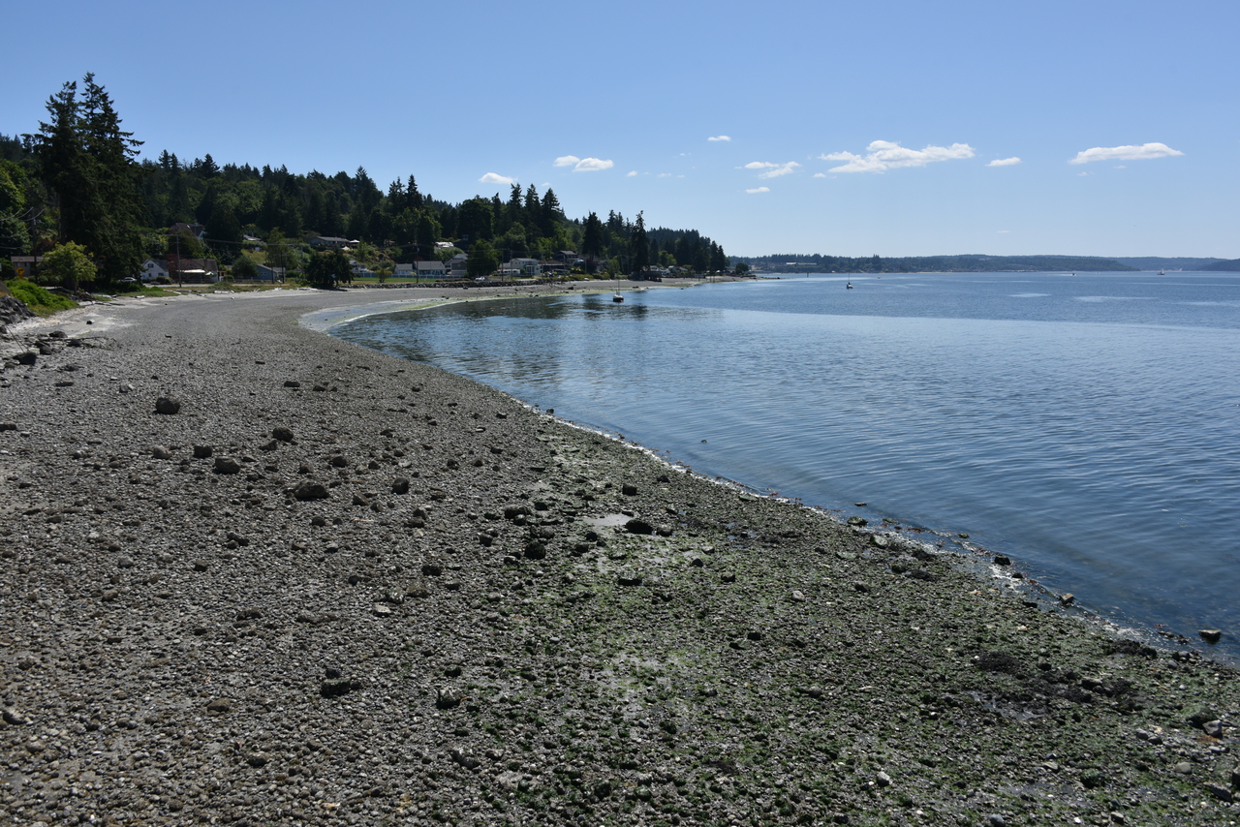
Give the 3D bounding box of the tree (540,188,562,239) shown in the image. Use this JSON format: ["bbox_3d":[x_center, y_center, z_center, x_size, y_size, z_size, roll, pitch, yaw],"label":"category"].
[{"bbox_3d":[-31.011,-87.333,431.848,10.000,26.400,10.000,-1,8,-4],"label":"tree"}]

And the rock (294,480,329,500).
[{"bbox_3d":[-7.286,1.797,22.744,0.780,0.370,0.580,-1,9,-6],"label":"rock"}]

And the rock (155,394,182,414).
[{"bbox_3d":[-16.288,-0.302,34.755,0.860,0.600,0.720,-4,9,-24],"label":"rock"}]

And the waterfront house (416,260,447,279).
[{"bbox_3d":[-64.473,-48.973,328.368,10.000,6.400,8.000,-3,9,-19],"label":"waterfront house"}]

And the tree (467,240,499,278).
[{"bbox_3d":[-48.420,-54.303,340.718,10.600,13.300,10.000,-1,9,-8],"label":"tree"}]

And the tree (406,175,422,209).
[{"bbox_3d":[-83.555,-86.662,391.508,7.200,20.000,7.200,-2,9,-12],"label":"tree"}]

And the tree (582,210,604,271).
[{"bbox_3d":[-11.986,-73.527,418.738,9.000,27.800,9.000,0,8,-2],"label":"tree"}]

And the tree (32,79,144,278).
[{"bbox_3d":[-86.981,-37.613,158.186,15.800,34.100,15.000,-5,10,-28],"label":"tree"}]

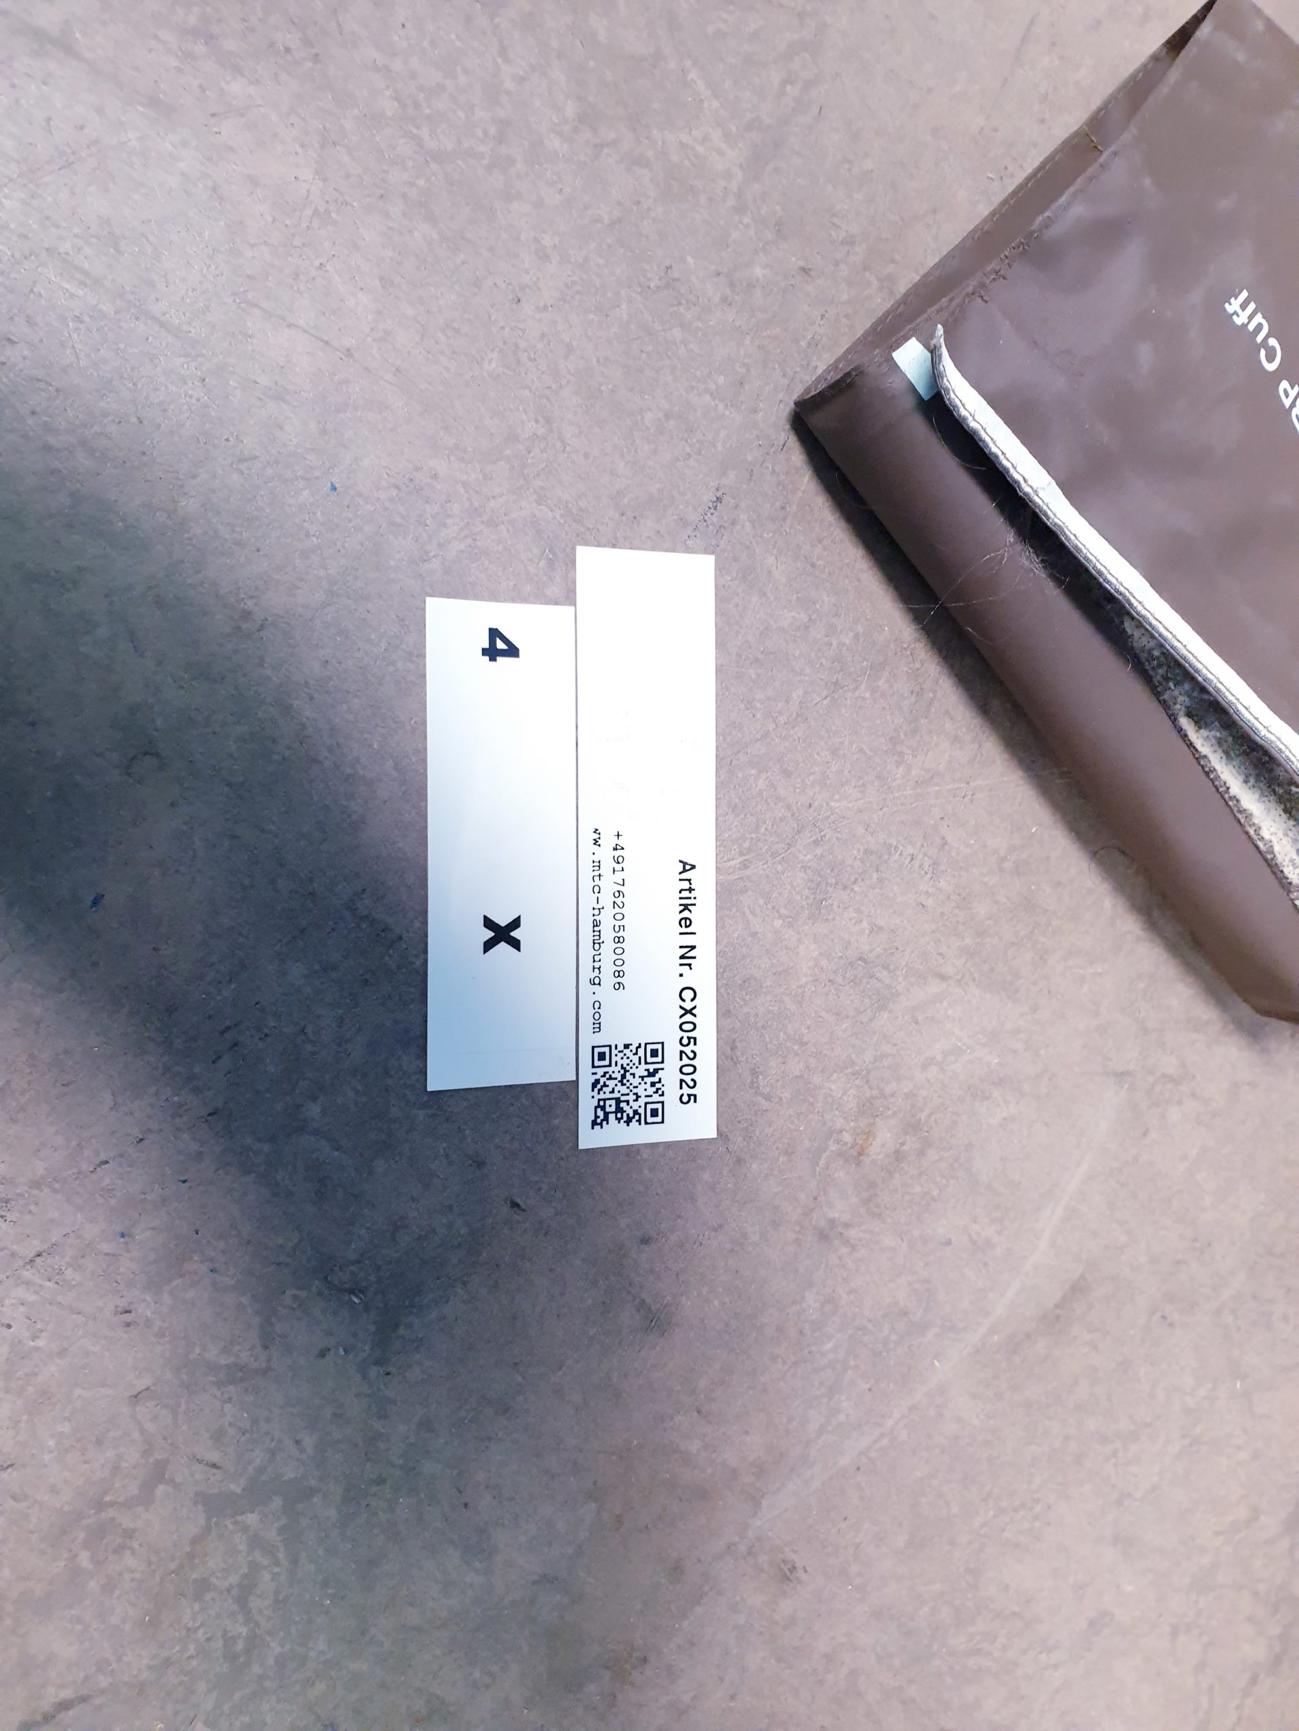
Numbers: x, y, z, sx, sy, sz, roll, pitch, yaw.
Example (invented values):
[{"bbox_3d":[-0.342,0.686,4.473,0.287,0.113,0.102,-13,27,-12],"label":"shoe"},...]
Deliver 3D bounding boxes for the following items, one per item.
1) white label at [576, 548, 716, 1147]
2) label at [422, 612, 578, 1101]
[{"bbox_3d":[0.000,-0.003,0.221,0.025,0.001,0.101,-1,91,-20],"label":"white label"},{"bbox_3d":[-0.024,-0.003,0.213,0.025,0.001,0.079,0,91,-20],"label":"label"}]

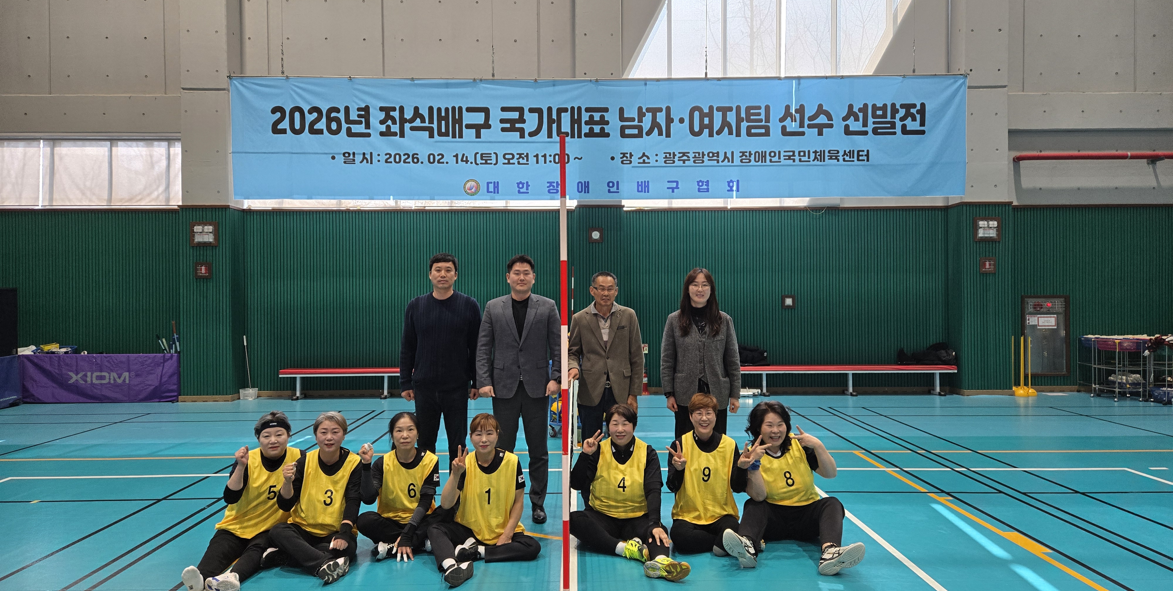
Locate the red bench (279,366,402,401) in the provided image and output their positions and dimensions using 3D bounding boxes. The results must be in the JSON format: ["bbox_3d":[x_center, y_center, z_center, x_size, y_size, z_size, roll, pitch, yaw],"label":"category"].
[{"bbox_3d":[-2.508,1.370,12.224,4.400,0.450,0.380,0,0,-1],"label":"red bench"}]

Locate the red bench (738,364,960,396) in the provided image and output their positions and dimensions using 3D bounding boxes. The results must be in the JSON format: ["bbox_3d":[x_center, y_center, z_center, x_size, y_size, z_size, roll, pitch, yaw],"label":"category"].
[{"bbox_3d":[3.491,1.340,12.315,4.520,0.450,0.380,0,0,-1],"label":"red bench"}]

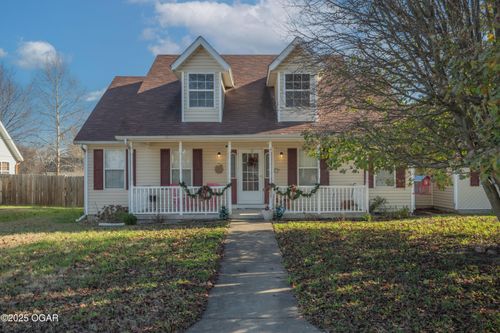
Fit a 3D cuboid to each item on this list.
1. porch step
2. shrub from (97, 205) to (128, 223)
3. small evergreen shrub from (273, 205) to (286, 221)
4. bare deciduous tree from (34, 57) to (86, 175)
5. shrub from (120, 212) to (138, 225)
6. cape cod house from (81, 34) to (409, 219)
[{"bbox_3d":[-0.040,1.638,13.939,1.250,0.200,0.750,0,0,-1],"label":"porch step"},{"bbox_3d":[-4.677,1.540,14.239,1.100,0.620,0.950,0,0,-1],"label":"shrub"},{"bbox_3d":[0.976,1.488,13.490,0.440,0.500,0.440,0,0,-1],"label":"small evergreen shrub"},{"bbox_3d":[-16.402,-3.541,36.025,4.700,12.200,4.600,0,0,-1],"label":"bare deciduous tree"},{"bbox_3d":[-3.881,1.649,13.438,0.580,0.410,0.560,0,0,-1],"label":"shrub"},{"bbox_3d":[0.019,-2.140,19.314,12.700,7.800,12.000,0,0,-1],"label":"cape cod house"}]

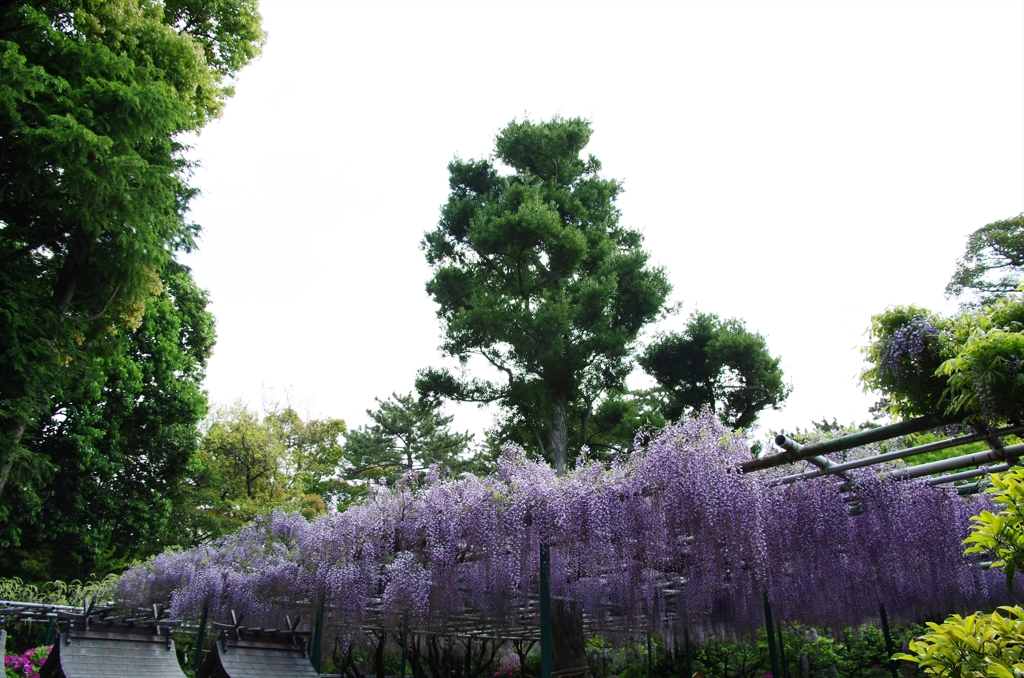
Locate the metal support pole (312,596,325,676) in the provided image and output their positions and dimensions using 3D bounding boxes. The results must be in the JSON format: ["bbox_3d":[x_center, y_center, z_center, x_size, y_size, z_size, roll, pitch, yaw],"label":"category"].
[{"bbox_3d":[-2.500,4.462,8.502,0.090,2.600,0.090,0,-27,0],"label":"metal support pole"}]

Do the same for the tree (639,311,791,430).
[{"bbox_3d":[4.600,3.561,14.427,3.600,9.500,3.600,0,-27,0],"label":"tree"}]

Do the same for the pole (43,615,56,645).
[{"bbox_3d":[-8.600,6.292,12.171,0.090,2.600,0.090,0,-27,0],"label":"pole"}]

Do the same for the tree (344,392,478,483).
[{"bbox_3d":[-3.200,6.772,22.324,5.000,10.800,5.000,0,-27,0],"label":"tree"}]

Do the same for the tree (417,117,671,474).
[{"bbox_3d":[0.650,0.723,12.825,5.100,13.150,5.100,0,-27,0],"label":"tree"}]

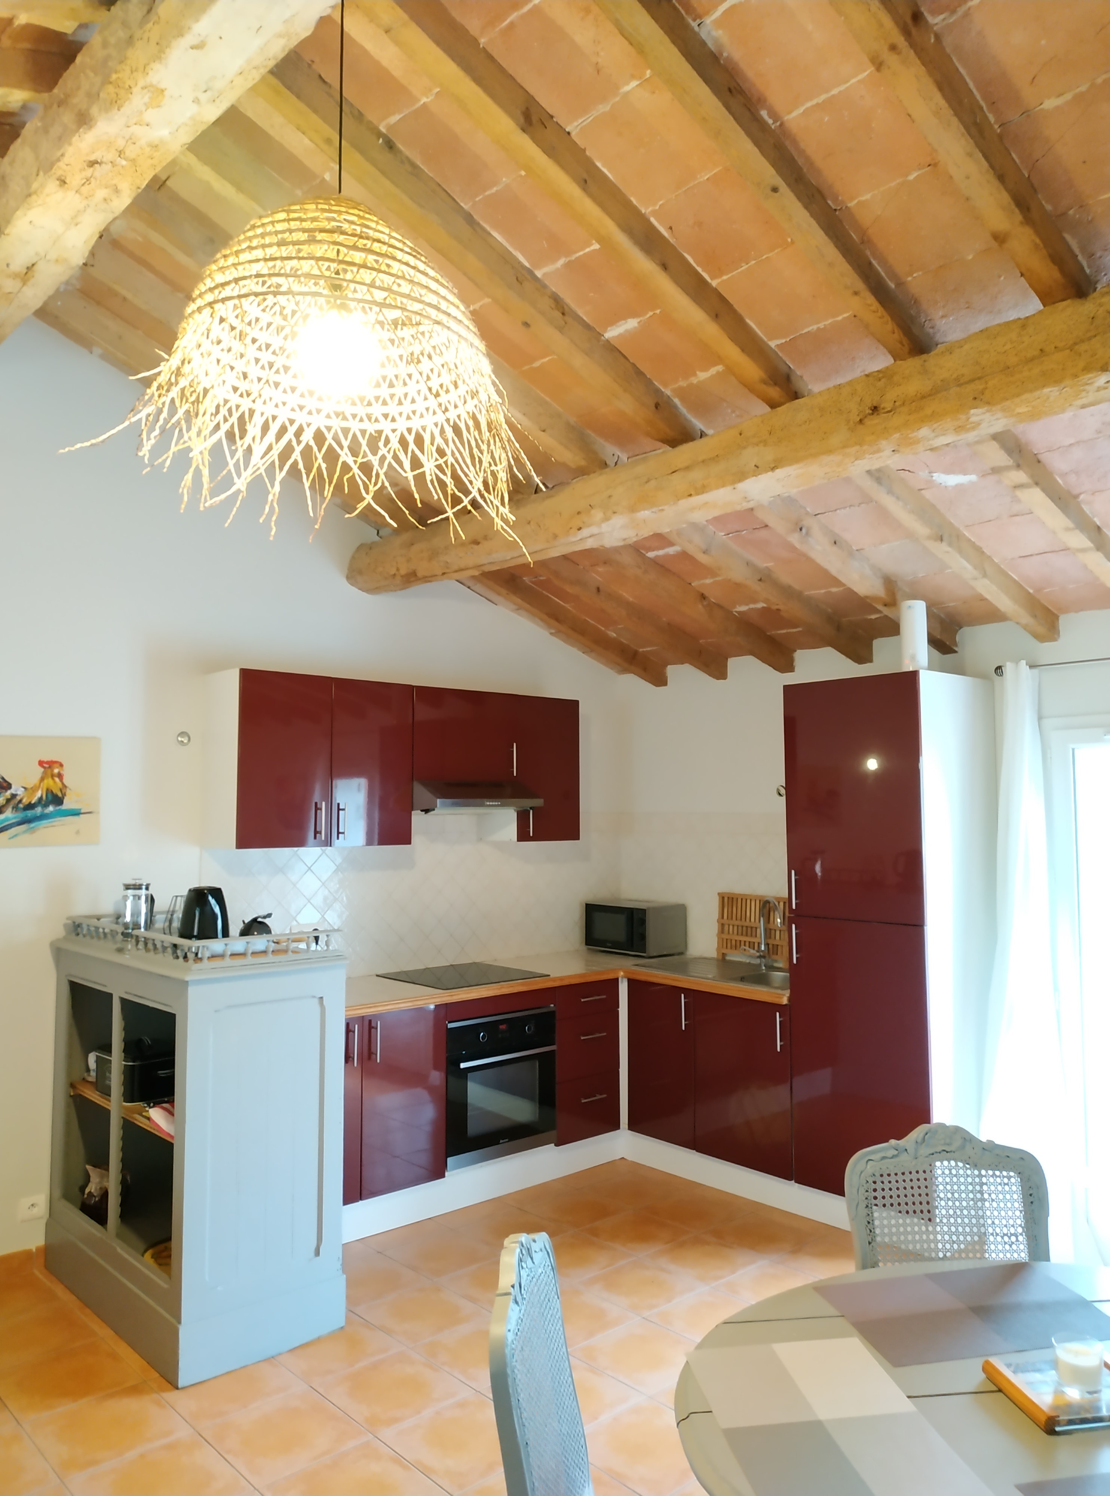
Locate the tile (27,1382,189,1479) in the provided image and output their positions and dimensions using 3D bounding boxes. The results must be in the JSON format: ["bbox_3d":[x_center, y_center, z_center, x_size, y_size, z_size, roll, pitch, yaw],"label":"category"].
[{"bbox_3d":[-1.156,1.764,2.687,0.327,0.010,0.327,4,-6,-42],"label":"tile"}]

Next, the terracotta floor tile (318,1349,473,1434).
[{"bbox_3d":[-0.453,1.806,2.914,0.328,0.010,0.328,4,-6,-42],"label":"terracotta floor tile"}]

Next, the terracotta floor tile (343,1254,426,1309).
[{"bbox_3d":[-0.643,1.860,3.628,0.328,0.010,0.328,4,-6,-42],"label":"terracotta floor tile"}]

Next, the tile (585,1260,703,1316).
[{"bbox_3d":[0.297,1.839,3.542,0.327,0.010,0.327,4,-6,-42],"label":"tile"}]

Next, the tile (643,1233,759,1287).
[{"bbox_3d":[0.540,1.870,3.788,0.328,0.010,0.328,4,-6,-42],"label":"tile"}]

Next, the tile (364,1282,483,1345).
[{"bbox_3d":[-0.423,1.841,3.381,0.328,0.010,0.328,4,-6,-42],"label":"tile"}]

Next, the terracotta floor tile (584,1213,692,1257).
[{"bbox_3d":[0.313,1.878,4.015,0.327,0.010,0.327,4,-6,-42],"label":"terracotta floor tile"}]

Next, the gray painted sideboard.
[{"bbox_3d":[-1.227,1.249,3.505,0.550,1.150,1.108,4,-6,-42],"label":"gray painted sideboard"}]

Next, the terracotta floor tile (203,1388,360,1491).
[{"bbox_3d":[-0.700,1.790,2.697,0.328,0.010,0.328,4,-6,-42],"label":"terracotta floor tile"}]

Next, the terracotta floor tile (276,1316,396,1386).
[{"bbox_3d":[-0.675,1.802,3.122,0.327,0.010,0.327,4,-6,-42],"label":"terracotta floor tile"}]

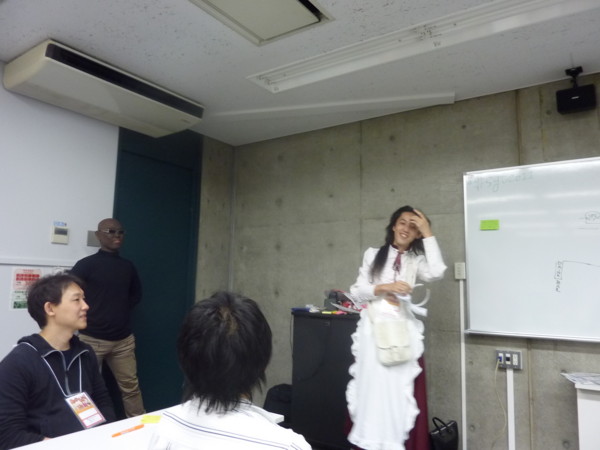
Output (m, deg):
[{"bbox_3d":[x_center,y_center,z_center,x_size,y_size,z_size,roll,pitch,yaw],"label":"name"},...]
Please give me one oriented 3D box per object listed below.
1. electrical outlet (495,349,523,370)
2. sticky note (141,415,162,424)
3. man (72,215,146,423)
[{"bbox_3d":[1.459,0.940,3.021,0.163,0.122,0.042,-3,-8,34],"label":"electrical outlet"},{"bbox_3d":[-0.627,0.815,1.823,0.075,0.004,0.099,2,-6,-6],"label":"sticky note"},{"bbox_3d":[-1.335,0.798,2.983,0.330,1.690,0.500,-5,-9,43],"label":"man"}]

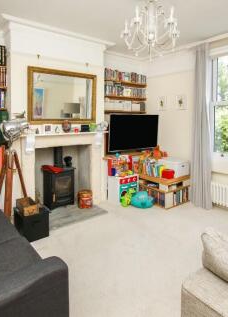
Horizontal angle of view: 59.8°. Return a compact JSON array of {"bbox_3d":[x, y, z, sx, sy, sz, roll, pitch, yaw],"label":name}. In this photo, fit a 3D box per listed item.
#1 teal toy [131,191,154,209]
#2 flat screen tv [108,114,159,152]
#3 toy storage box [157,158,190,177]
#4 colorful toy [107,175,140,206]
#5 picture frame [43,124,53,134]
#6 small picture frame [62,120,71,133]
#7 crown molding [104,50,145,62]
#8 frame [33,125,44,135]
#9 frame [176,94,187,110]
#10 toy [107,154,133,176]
[{"bbox_3d":[0.451,0.644,3.140,0.330,0.210,0.280,-3,8,-23],"label":"teal toy"},{"bbox_3d":[0.361,-0.446,3.540,1.030,0.610,0.070,-4,8,-27],"label":"flat screen tv"},{"bbox_3d":[1.038,0.173,3.430,0.350,0.250,0.390,-5,8,-34],"label":"toy storage box"},{"bbox_3d":[0.143,0.529,3.330,0.390,0.420,0.370,-5,8,-34],"label":"colorful toy"},{"bbox_3d":[-0.929,-0.407,2.780,0.130,0.140,0.030,-5,8,-34],"label":"picture frame"},{"bbox_3d":[-0.680,-0.454,2.839,0.109,0.172,0.083,-5,10,-33],"label":"small picture frame"},{"bbox_3d":[0.222,-2.068,4.000,1.050,0.090,0.090,-5,8,-34],"label":"crown molding"},{"bbox_3d":[-0.990,-0.380,2.600,0.146,0.130,0.031,-6,10,-37],"label":"frame"},{"bbox_3d":[1.248,-1.019,3.640,0.026,0.276,0.208,-7,11,-41],"label":"frame"},{"bbox_3d":[0.104,0.122,3.450,0.430,0.300,0.200,-5,8,-34],"label":"toy"}]

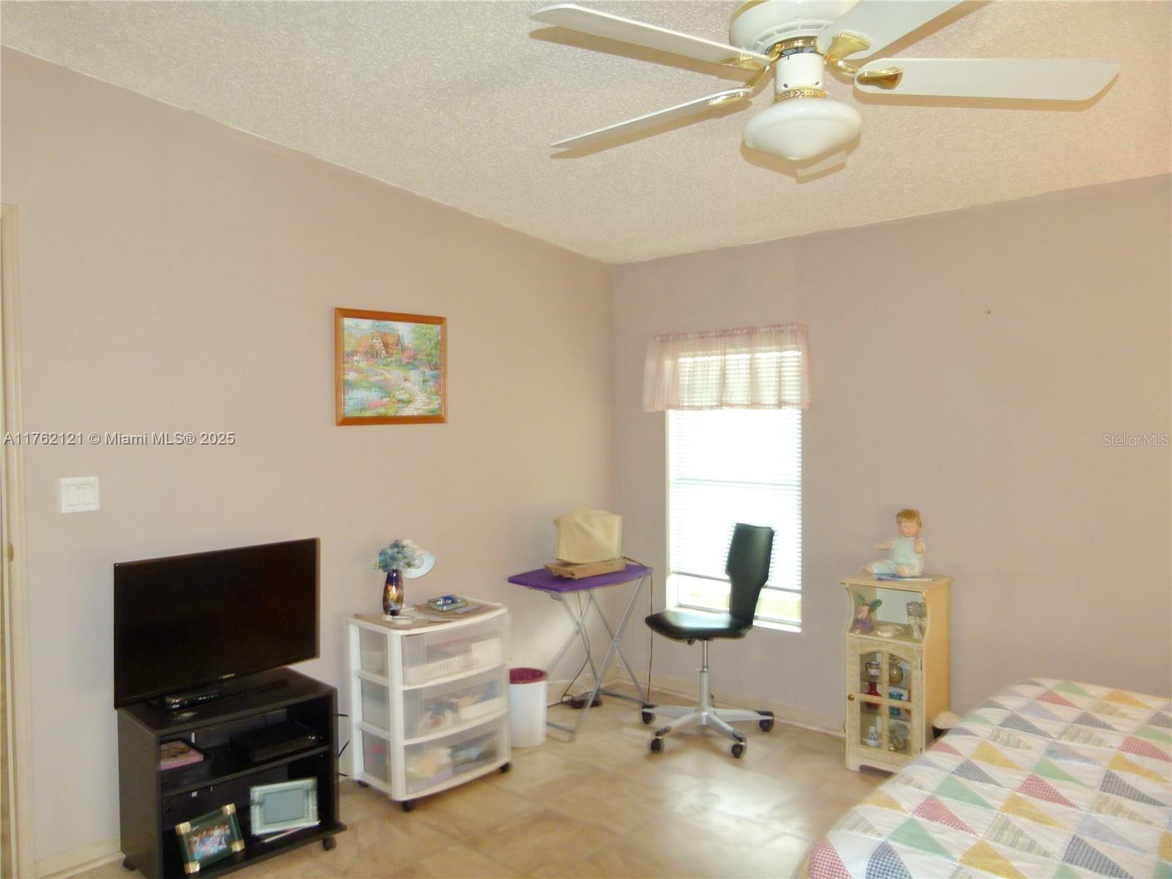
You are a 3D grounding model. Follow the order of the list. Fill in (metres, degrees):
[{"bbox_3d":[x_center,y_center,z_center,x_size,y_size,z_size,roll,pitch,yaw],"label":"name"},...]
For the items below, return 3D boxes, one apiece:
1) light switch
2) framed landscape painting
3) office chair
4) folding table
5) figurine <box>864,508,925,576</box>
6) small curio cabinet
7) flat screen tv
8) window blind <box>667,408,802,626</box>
[{"bbox_3d":[-1.669,0.184,2.799,0.012,0.114,0.114,1,2,43],"label":"light switch"},{"bbox_3d":[-0.827,-0.308,3.685,0.028,0.486,0.573,1,2,43],"label":"framed landscape painting"},{"bbox_3d":[0.561,0.882,3.924,0.626,0.983,0.596,-1,2,-18],"label":"office chair"},{"bbox_3d":[0.003,1.022,4.199,0.477,0.695,0.685,1,2,43],"label":"folding table"},{"bbox_3d":[1.284,0.430,3.516,0.229,0.270,0.179,0,2,29],"label":"figurine"},{"bbox_3d":[1.304,0.977,3.535,0.340,0.805,0.333,1,2,40],"label":"small curio cabinet"},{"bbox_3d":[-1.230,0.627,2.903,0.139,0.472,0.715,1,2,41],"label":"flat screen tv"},{"bbox_3d":[0.759,0.249,4.284,0.785,1.192,0.045,1,2,43],"label":"window blind"}]

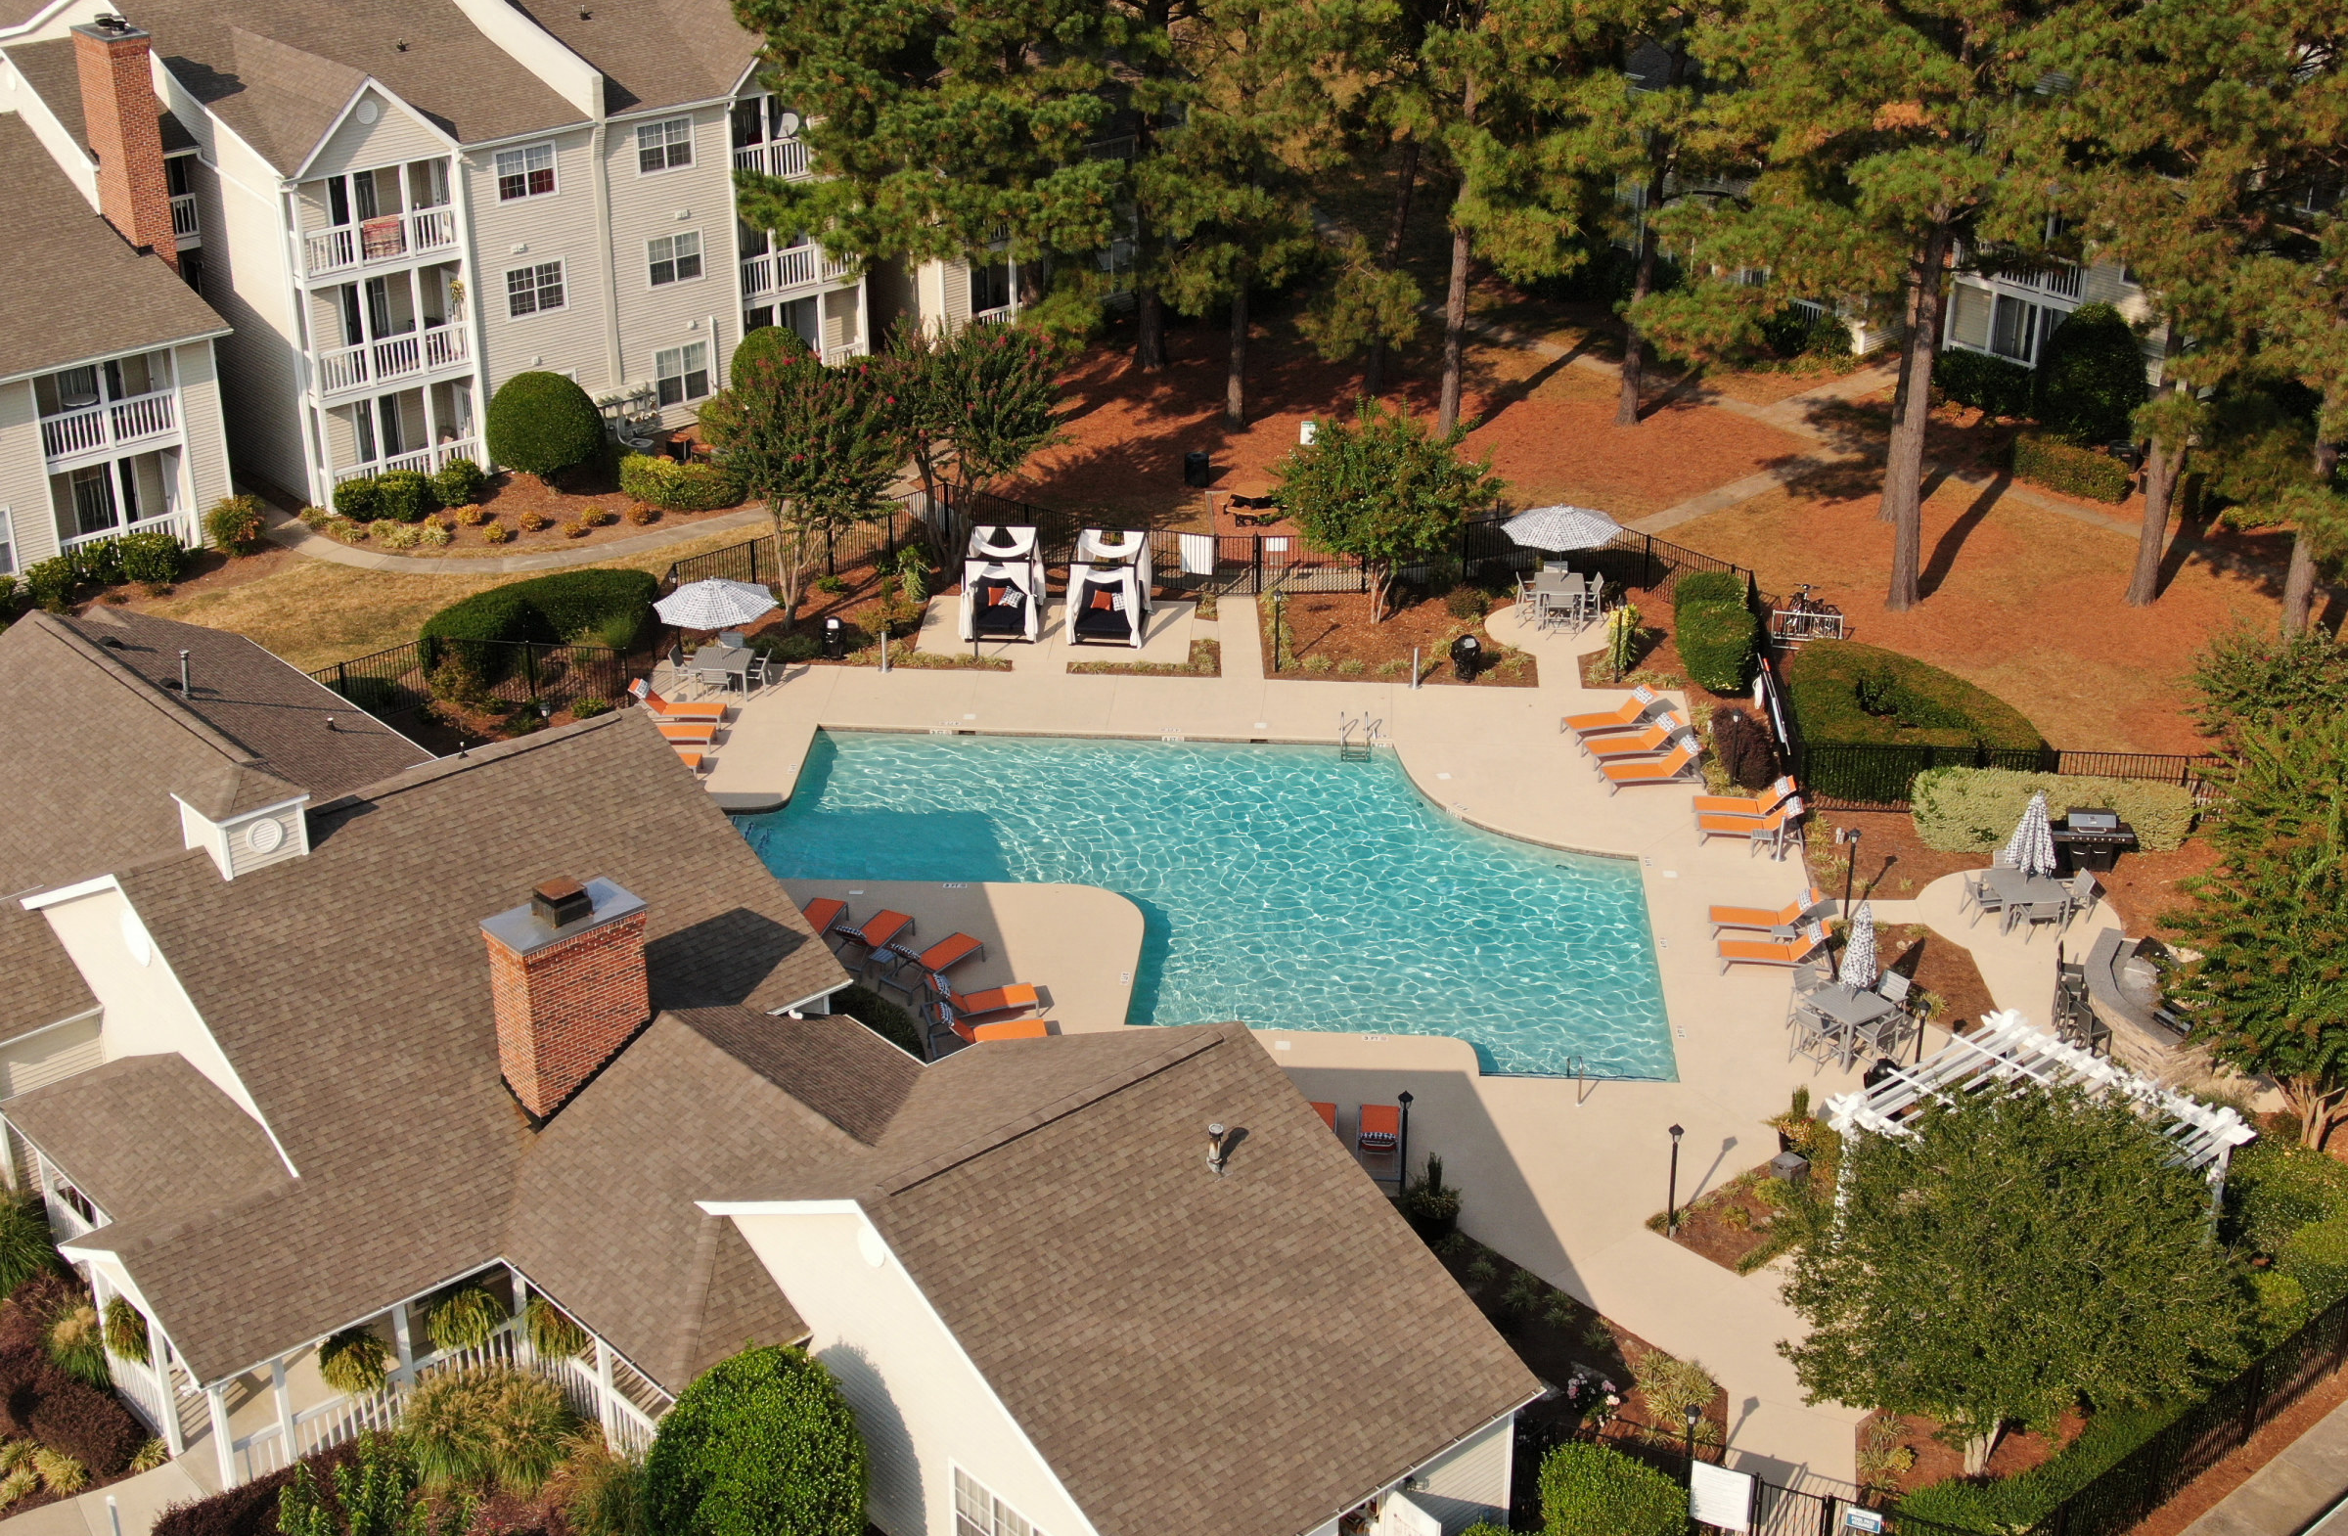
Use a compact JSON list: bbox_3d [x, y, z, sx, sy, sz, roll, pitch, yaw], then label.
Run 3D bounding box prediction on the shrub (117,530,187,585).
[{"bbox_3d":[-24.150,-4.952,73.806,1.380,1.150,1.420,22,33,38],"label":"shrub"}]

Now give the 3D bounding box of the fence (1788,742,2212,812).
[{"bbox_3d":[16.101,0.287,60.649,8.000,1.400,0.080,1,25,3],"label":"fence"}]

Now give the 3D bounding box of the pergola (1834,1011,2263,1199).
[{"bbox_3d":[12.792,6.153,46.553,4.800,2.750,4.800,-20,32,-36],"label":"pergola"}]

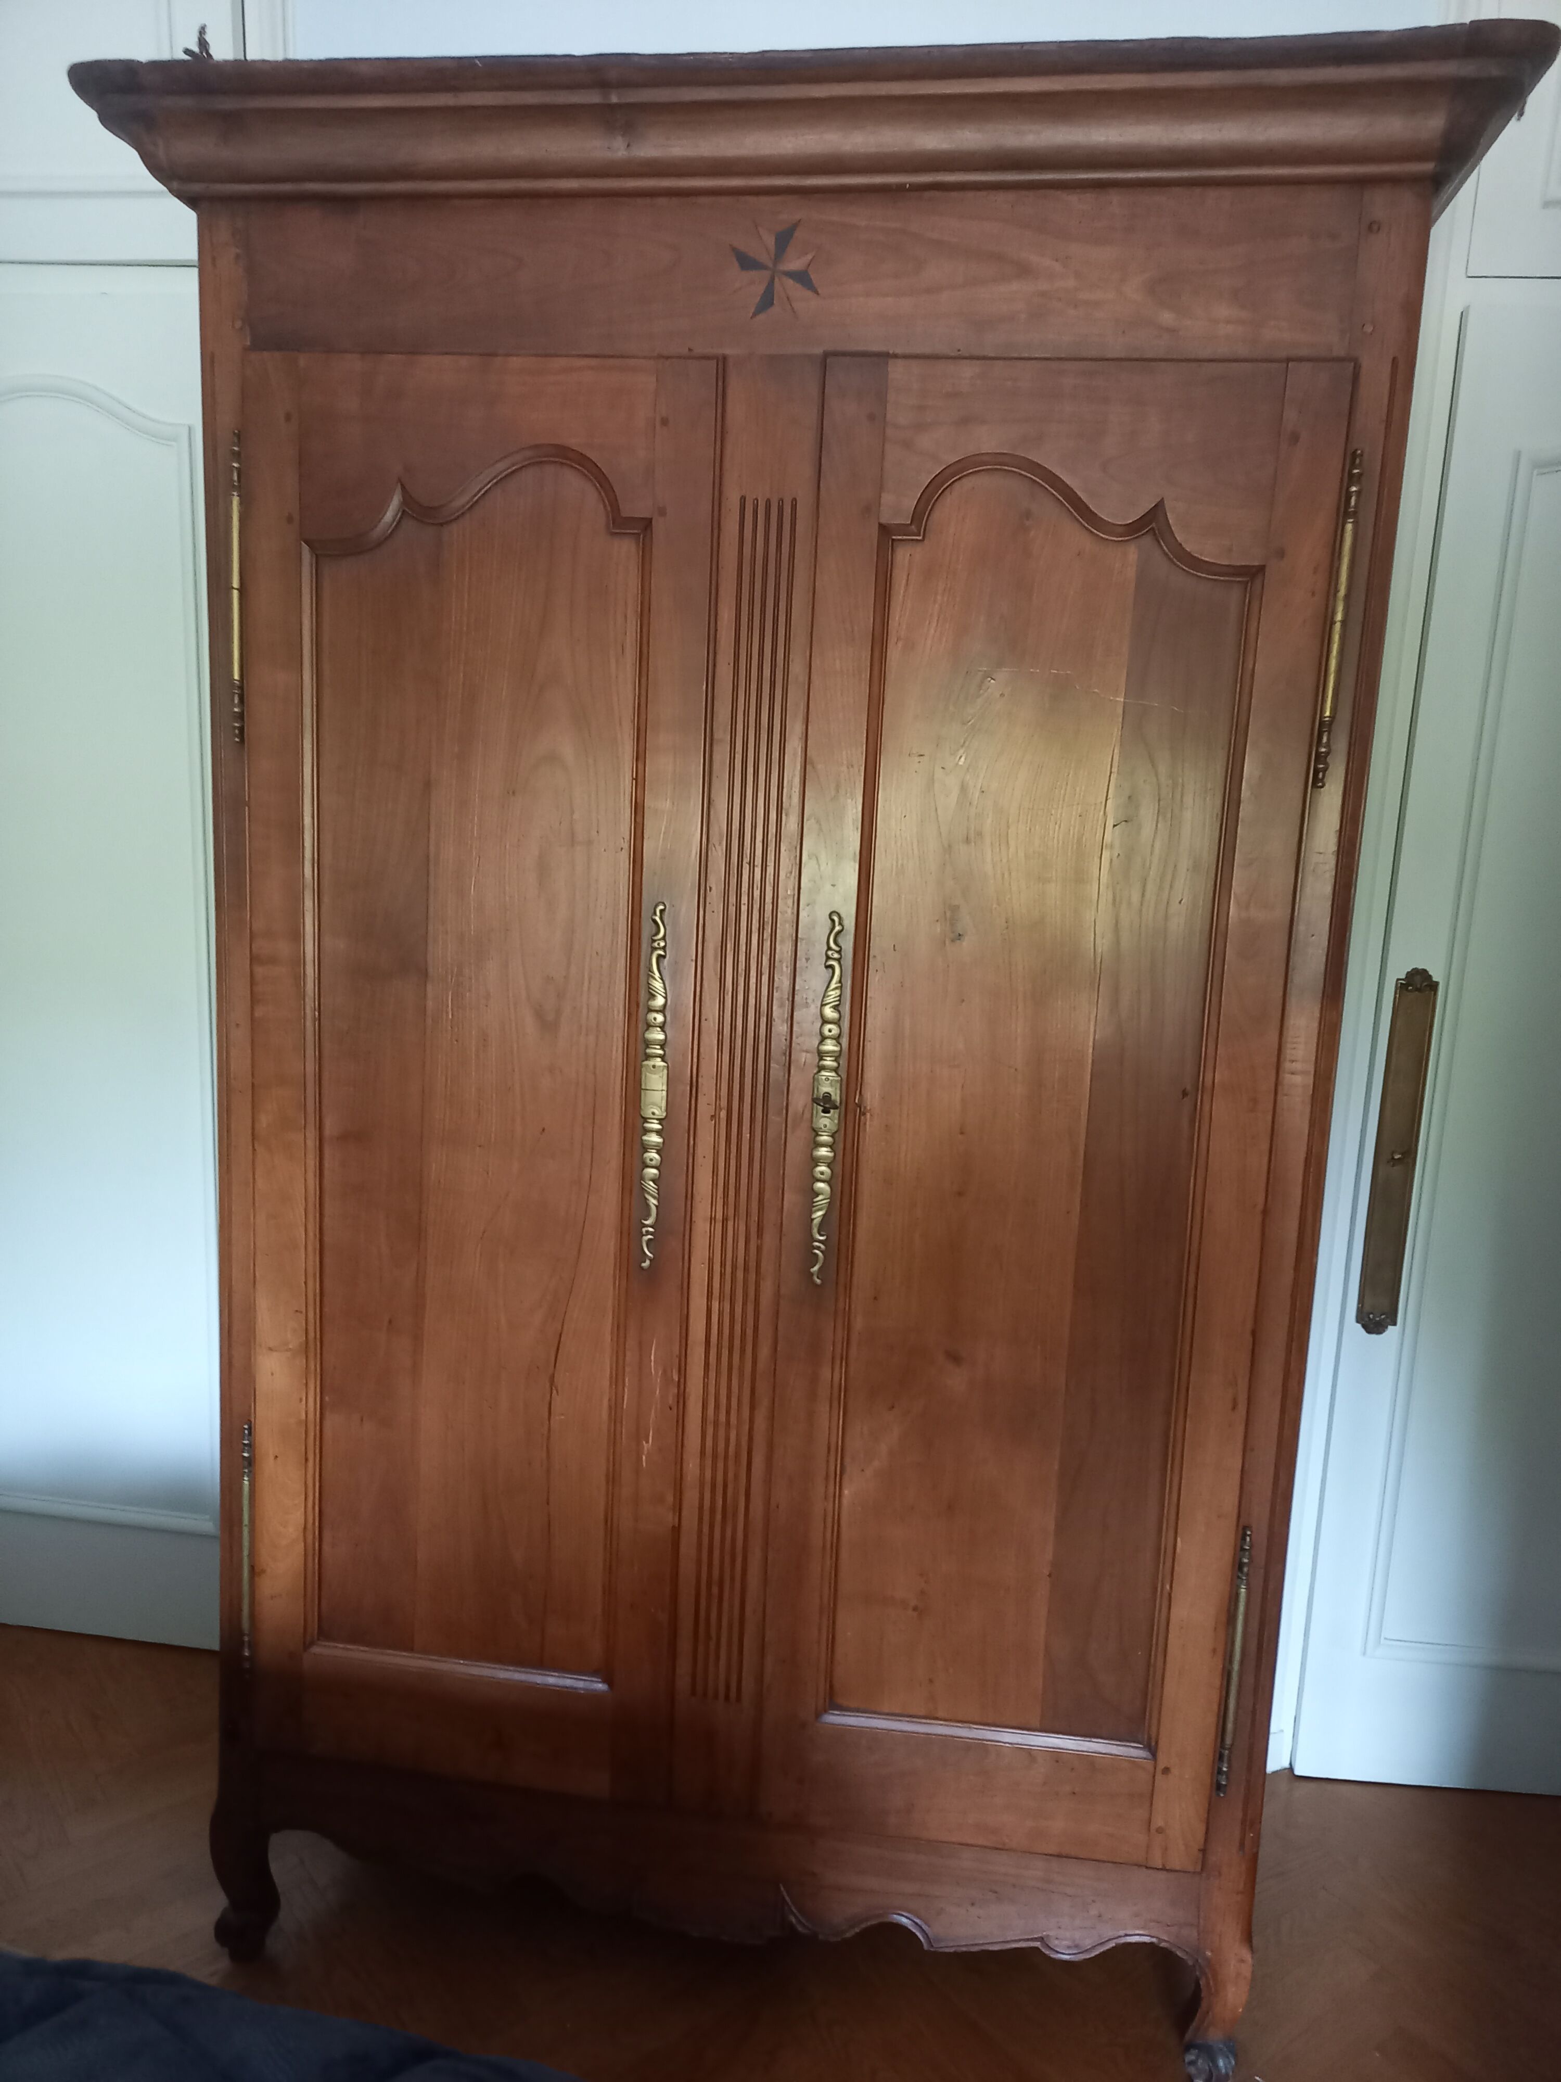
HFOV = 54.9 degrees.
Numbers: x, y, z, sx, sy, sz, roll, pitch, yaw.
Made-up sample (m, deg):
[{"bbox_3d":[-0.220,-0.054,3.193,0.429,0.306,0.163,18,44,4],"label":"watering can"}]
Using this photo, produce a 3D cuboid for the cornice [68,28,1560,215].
[{"bbox_3d":[0.027,-0.894,1.661,1.351,0.099,0.612,4,9,7],"label":"cornice"}]

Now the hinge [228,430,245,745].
[{"bbox_3d":[-0.570,-0.472,1.573,0.014,0.318,0.017,4,9,7],"label":"hinge"}]

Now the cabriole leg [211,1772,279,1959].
[{"bbox_3d":[-0.644,0.998,1.837,0.077,0.248,0.085,4,9,7],"label":"cabriole leg"}]

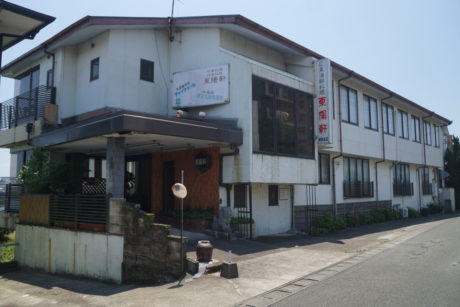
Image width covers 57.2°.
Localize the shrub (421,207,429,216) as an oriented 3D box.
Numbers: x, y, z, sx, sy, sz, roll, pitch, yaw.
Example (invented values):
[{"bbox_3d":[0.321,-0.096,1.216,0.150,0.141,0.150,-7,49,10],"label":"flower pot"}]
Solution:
[{"bbox_3d":[12.319,3.681,26.911,0.500,0.600,0.800,-5,-7,40],"label":"shrub"}]

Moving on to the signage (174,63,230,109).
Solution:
[{"bbox_3d":[-0.905,-2.128,13.584,2.038,1.152,0.150,-3,-6,24],"label":"signage"}]

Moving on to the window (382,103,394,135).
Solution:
[{"bbox_3d":[9.198,-1.938,24.391,0.120,1.738,1.919,-5,-7,40],"label":"window"}]

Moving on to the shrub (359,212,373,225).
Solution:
[{"bbox_3d":[5.858,2.810,18.236,0.480,0.500,0.600,-5,-7,40],"label":"shrub"}]

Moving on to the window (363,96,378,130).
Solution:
[{"bbox_3d":[6.794,-1.899,20.272,0.100,1.592,1.701,-5,-7,40],"label":"window"}]

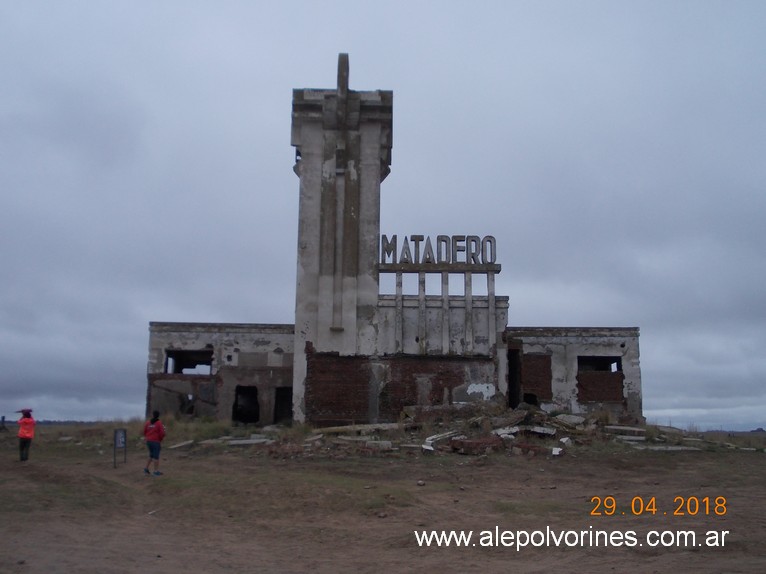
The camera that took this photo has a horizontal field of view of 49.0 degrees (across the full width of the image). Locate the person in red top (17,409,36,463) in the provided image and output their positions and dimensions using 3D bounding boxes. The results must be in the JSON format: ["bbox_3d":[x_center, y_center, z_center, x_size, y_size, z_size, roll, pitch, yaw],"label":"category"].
[{"bbox_3d":[-11.736,4.873,27.654,0.540,1.700,0.420,4,-10,-20],"label":"person in red top"}]

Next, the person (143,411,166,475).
[{"bbox_3d":[-5.976,4.086,22.008,0.540,1.660,0.380,-1,-10,8],"label":"person"}]

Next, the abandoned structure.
[{"bbox_3d":[0.758,-1.513,53.287,26.760,21.240,15.000,1,-10,0],"label":"abandoned structure"}]

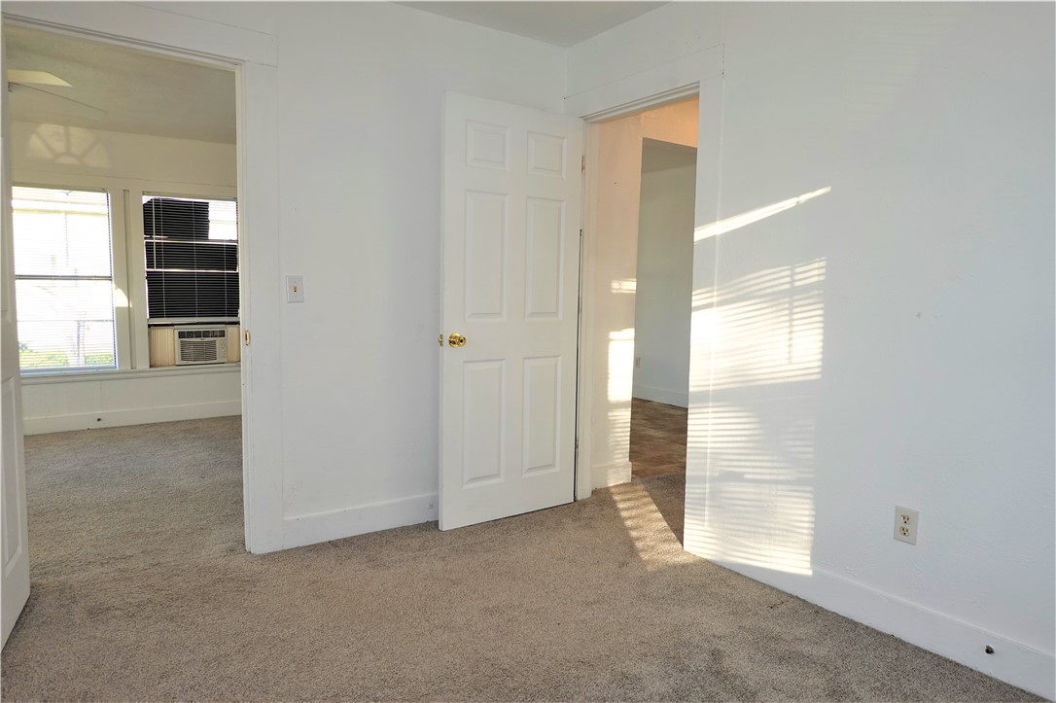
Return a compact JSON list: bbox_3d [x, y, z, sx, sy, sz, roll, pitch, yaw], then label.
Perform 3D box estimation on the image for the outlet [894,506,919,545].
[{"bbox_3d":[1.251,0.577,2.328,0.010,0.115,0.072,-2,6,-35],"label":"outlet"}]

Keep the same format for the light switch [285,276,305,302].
[{"bbox_3d":[-0.995,-0.266,3.016,0.071,0.115,0.016,-2,6,-35],"label":"light switch"}]

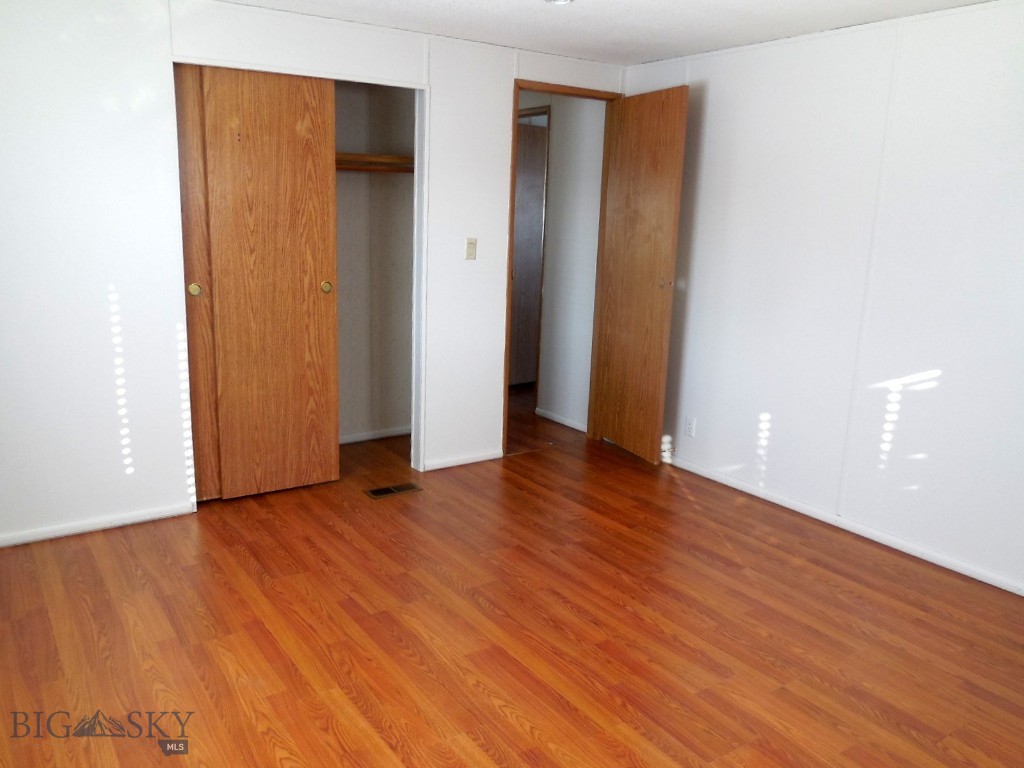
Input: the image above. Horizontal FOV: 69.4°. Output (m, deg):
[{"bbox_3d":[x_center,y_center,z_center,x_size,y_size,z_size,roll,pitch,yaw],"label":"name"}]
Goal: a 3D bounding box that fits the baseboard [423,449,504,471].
[{"bbox_3d":[-0.280,0.442,4.358,0.531,0.058,0.020,-7,16,-34],"label":"baseboard"}]

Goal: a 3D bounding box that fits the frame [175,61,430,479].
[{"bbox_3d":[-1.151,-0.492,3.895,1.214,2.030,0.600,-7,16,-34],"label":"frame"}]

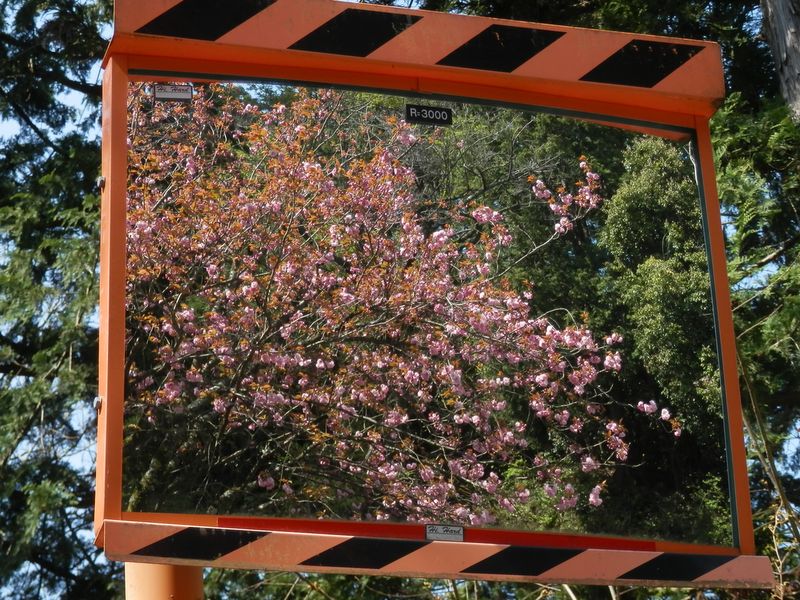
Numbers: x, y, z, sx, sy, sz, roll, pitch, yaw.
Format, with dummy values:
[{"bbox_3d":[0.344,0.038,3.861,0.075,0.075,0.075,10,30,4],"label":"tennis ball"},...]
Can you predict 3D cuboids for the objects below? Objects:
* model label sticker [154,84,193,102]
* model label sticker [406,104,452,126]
[{"bbox_3d":[-0.214,-0.196,1.923,0.036,0.016,0.002,0,-26,-13],"label":"model label sticker"},{"bbox_3d":[0.028,-0.180,1.983,0.047,0.020,0.002,3,-27,-17],"label":"model label sticker"}]

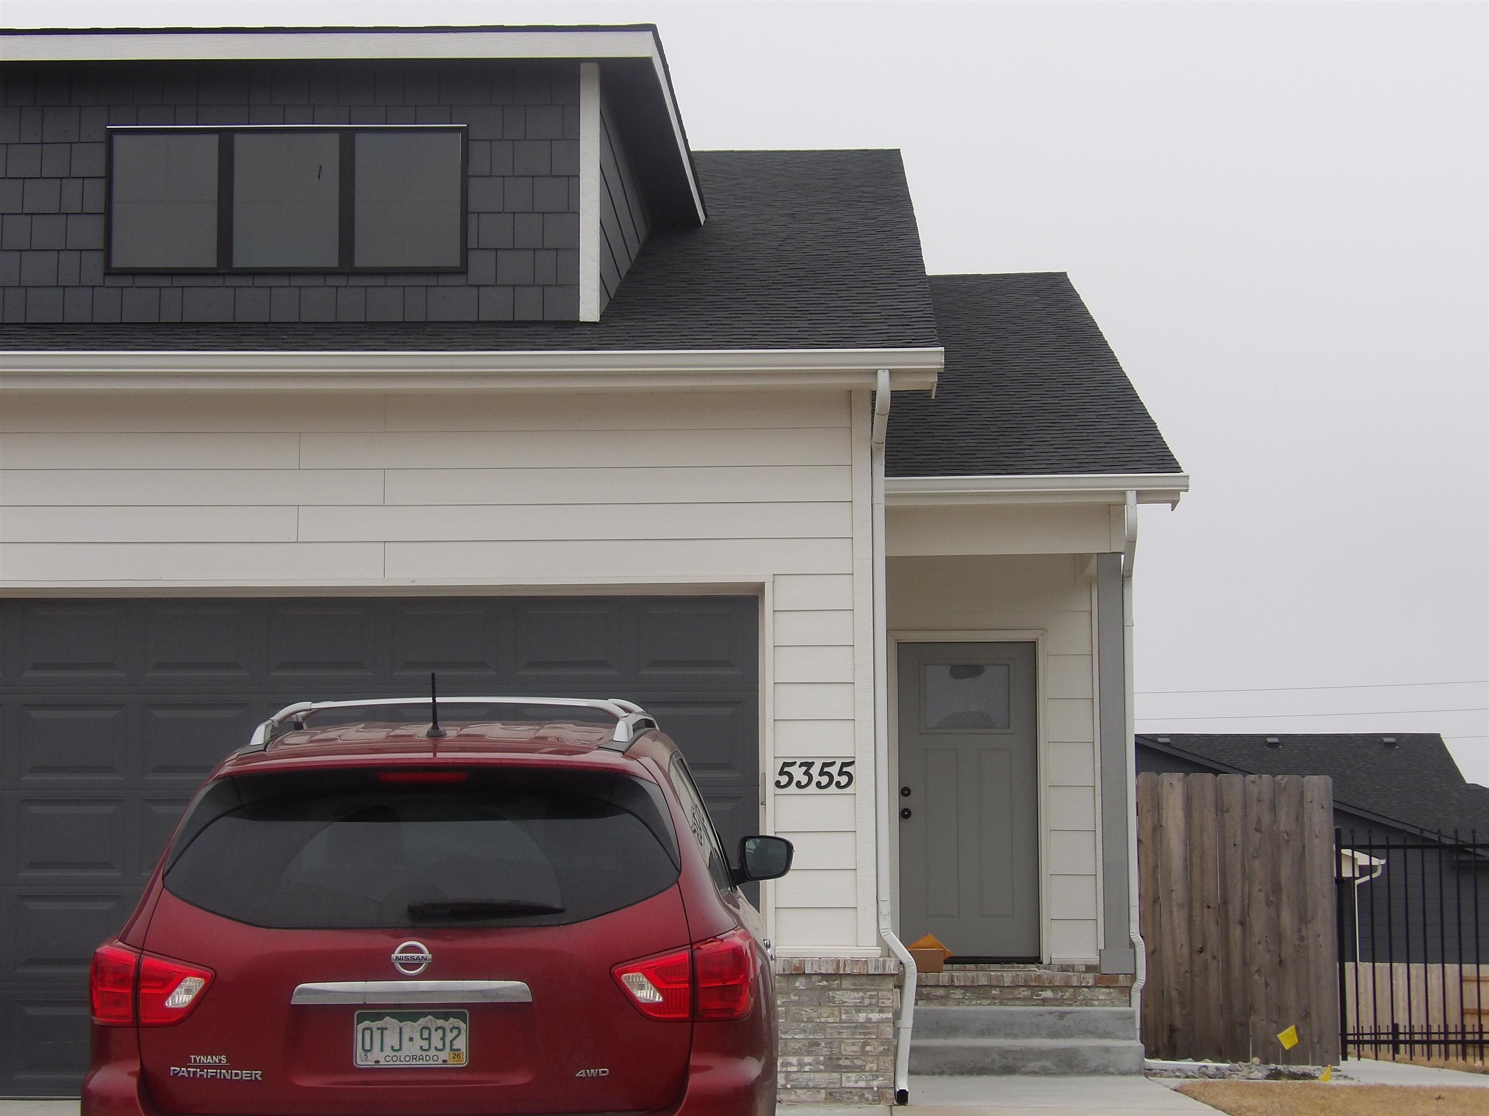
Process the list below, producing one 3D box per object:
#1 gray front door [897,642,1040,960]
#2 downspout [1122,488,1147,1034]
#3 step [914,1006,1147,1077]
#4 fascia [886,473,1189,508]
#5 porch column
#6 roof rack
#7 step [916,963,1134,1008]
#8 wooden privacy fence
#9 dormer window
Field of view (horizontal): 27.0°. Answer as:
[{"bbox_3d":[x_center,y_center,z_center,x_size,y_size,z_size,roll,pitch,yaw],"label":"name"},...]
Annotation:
[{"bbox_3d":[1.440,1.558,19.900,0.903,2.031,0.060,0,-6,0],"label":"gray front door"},{"bbox_3d":[2.220,1.160,17.670,0.110,3.126,0.240,0,-6,0],"label":"downspout"},{"bbox_3d":[1.474,2.693,17.266,1.436,0.355,0.620,0,-6,0],"label":"step"},{"bbox_3d":[1.615,-0.382,17.582,1.800,0.186,0.140,0,-6,0],"label":"fascia"},{"bbox_3d":[2.139,1.175,17.829,0.185,2.414,0.185,0,-6,0],"label":"porch column"},{"bbox_3d":[-0.887,0.521,9.955,1.200,0.165,1.800,0,-2,0],"label":"roof rack"},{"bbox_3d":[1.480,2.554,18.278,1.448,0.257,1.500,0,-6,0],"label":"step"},{"bbox_3d":[3.123,2.312,19.965,1.380,1.855,0.080,-1,-6,6],"label":"wooden privacy fence"},{"bbox_3d":[-2.259,-1.769,15.305,1.772,0.750,0.090,0,-6,0],"label":"dormer window"}]

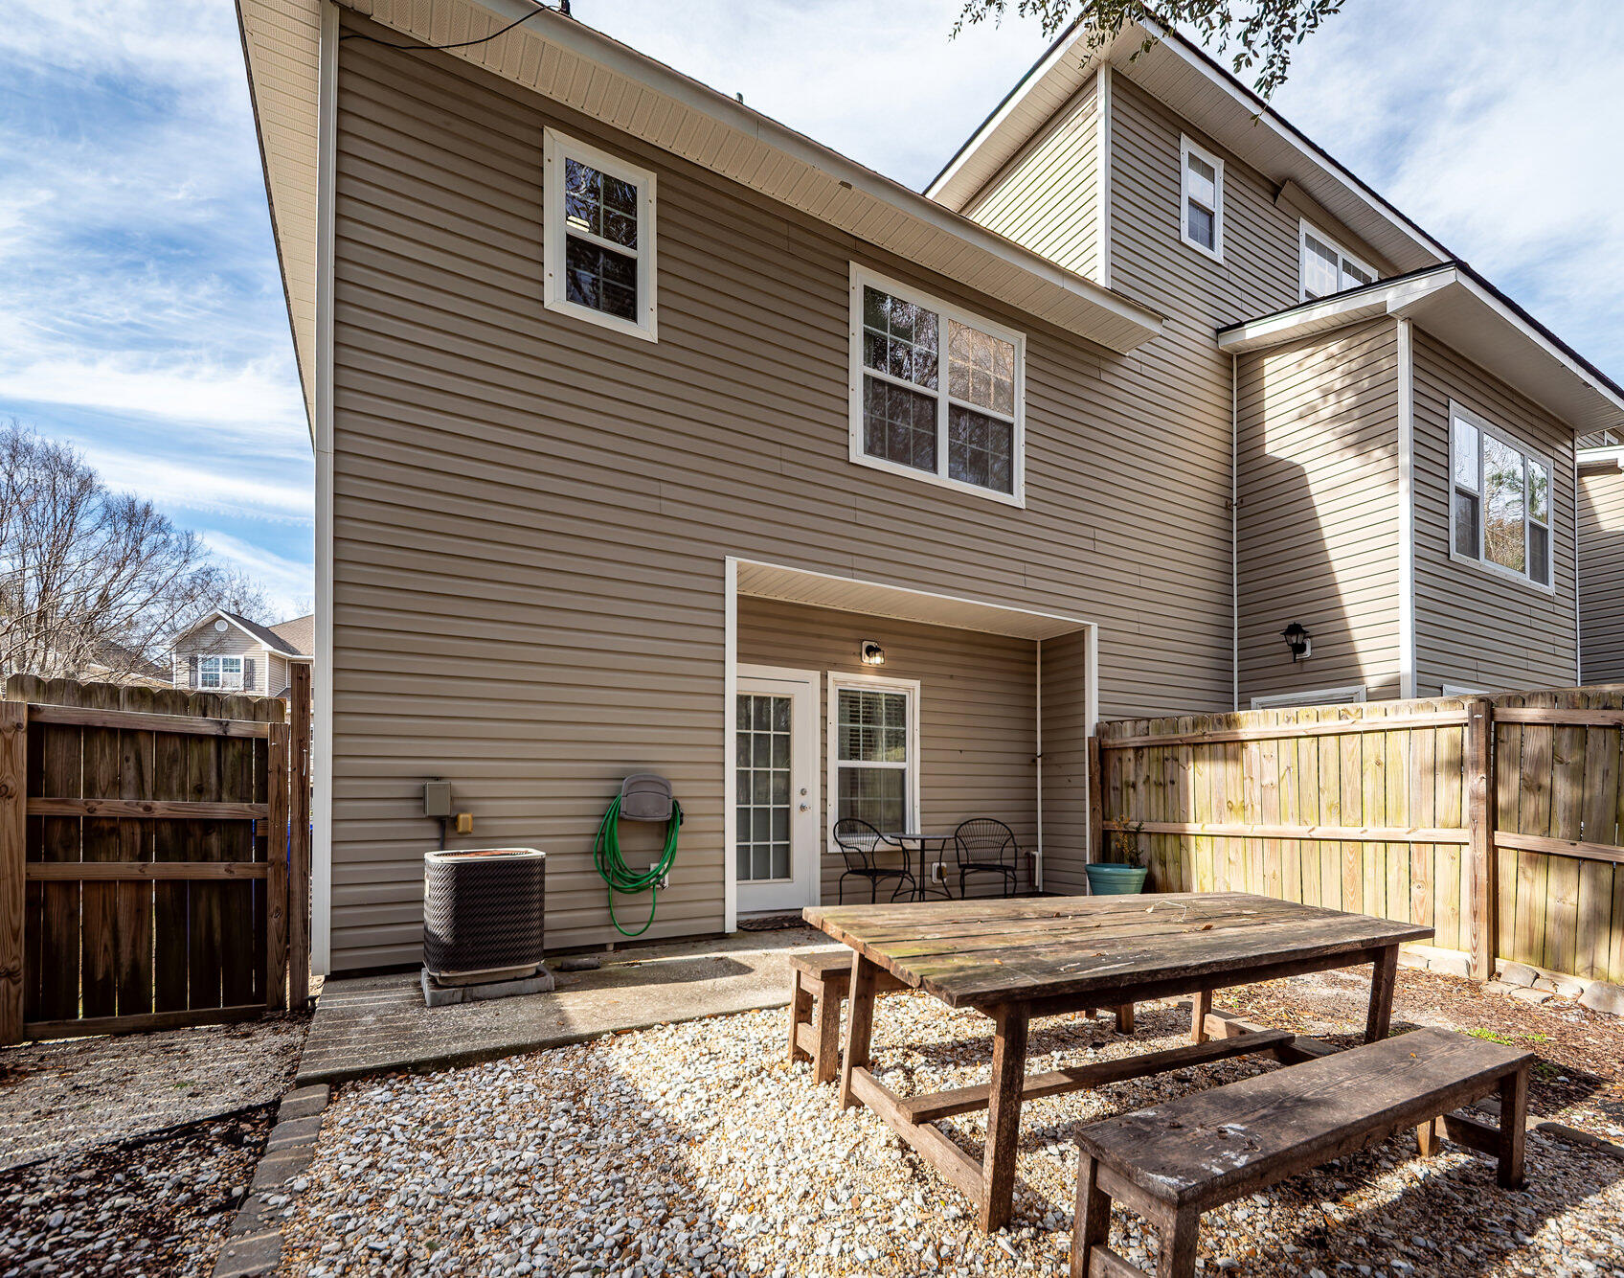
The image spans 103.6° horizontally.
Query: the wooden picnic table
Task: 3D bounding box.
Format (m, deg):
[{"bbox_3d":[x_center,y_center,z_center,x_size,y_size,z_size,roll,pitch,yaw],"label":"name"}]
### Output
[{"bbox_3d":[1.422,1.581,2.717,2.850,0.730,0.910,7,-9,-29],"label":"wooden picnic table"}]

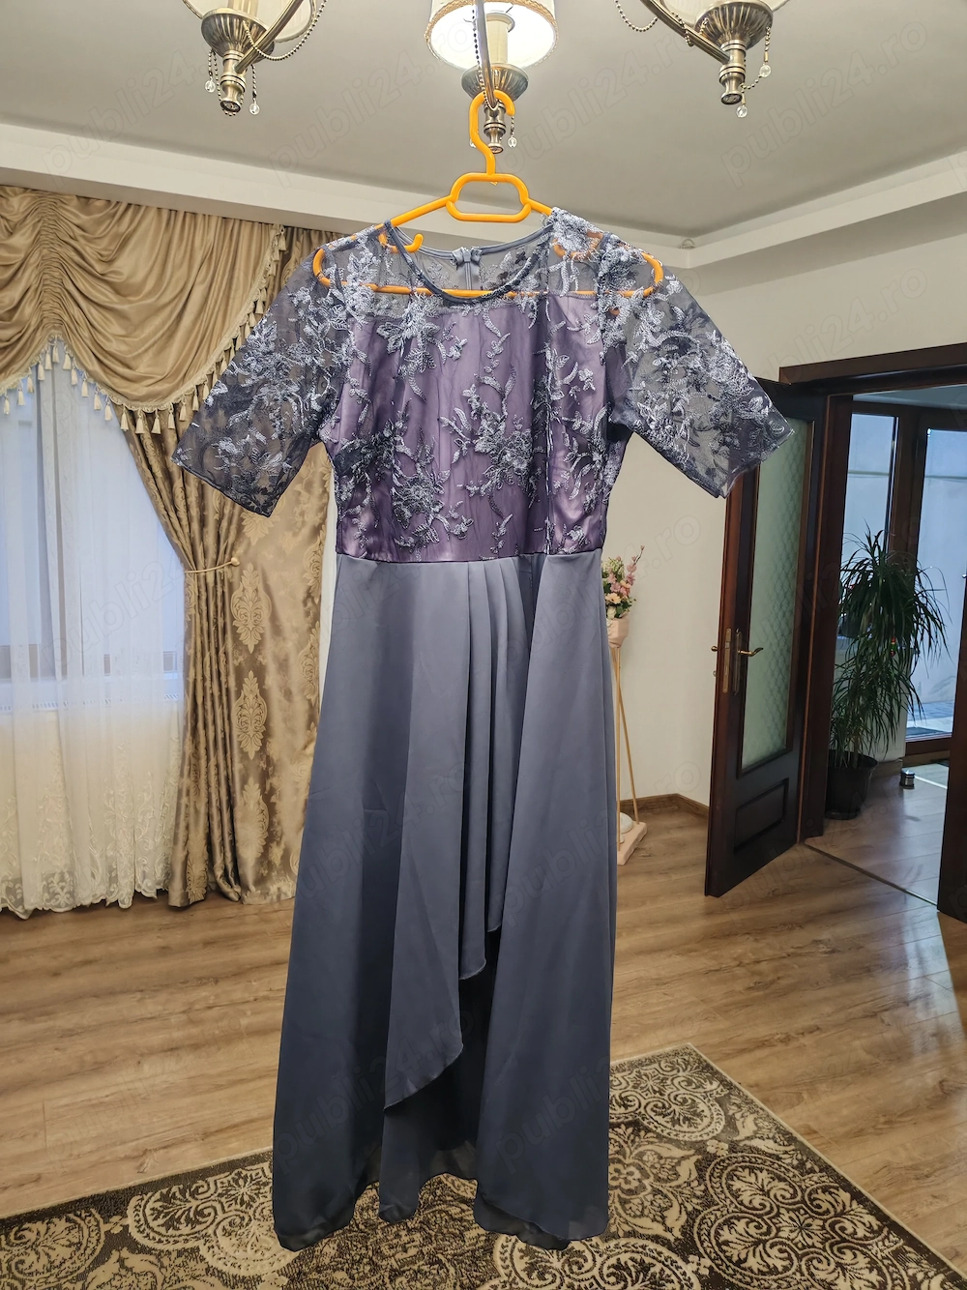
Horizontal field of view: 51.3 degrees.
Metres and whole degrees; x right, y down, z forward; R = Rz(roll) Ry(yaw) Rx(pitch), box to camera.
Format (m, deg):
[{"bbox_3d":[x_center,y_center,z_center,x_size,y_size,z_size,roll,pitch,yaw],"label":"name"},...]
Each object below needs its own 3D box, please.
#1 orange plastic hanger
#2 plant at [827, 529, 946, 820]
[{"bbox_3d":[0.010,-0.537,1.206,0.425,0.238,0.015,1,9,-2],"label":"orange plastic hanger"},{"bbox_3d":[1.969,0.147,5.078,0.620,1.480,0.600,4,10,20],"label":"plant"}]

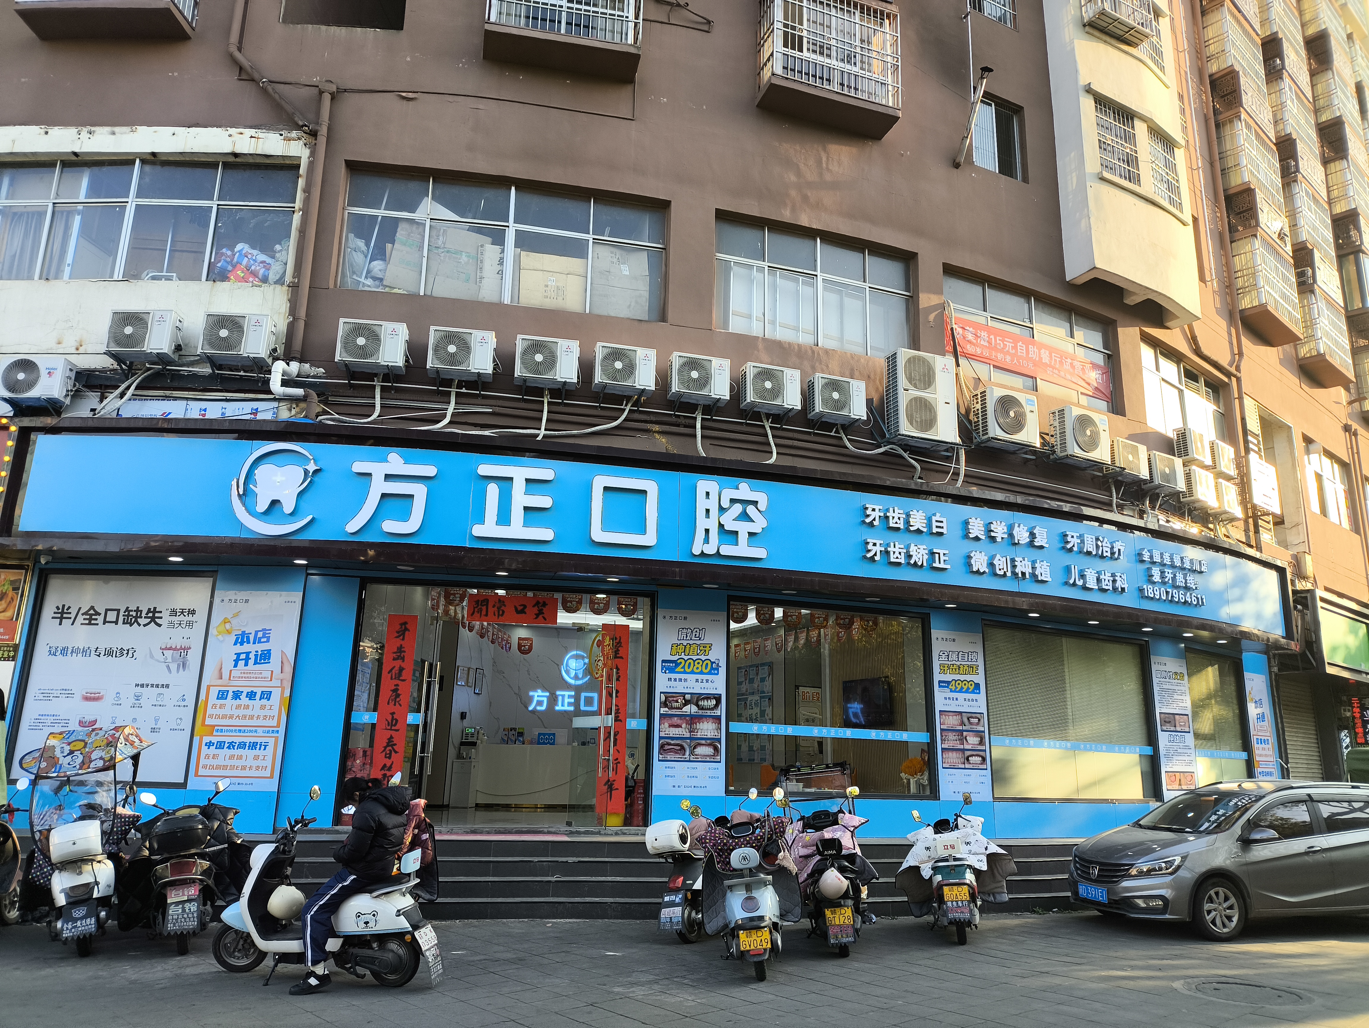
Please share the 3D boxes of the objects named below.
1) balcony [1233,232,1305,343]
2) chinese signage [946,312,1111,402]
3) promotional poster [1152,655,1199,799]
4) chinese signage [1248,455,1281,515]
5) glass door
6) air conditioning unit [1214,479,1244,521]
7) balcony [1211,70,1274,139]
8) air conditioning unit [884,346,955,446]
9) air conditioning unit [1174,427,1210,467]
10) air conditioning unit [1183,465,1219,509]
[{"bbox_3d":[12.786,-4.956,21.686,2.077,1.920,0.558,14,-19,-39],"label":"balcony"},{"bbox_3d":[5.511,-2.426,15.675,3.661,0.720,0.050,9,-16,-27],"label":"chinese signage"},{"bbox_3d":[7.583,3.306,15.249,0.830,2.170,0.050,9,-17,-28],"label":"promotional poster"},{"bbox_3d":[11.400,-0.569,19.459,1.255,0.985,0.060,13,-19,-38],"label":"chinese signage"},{"bbox_3d":[-2.138,2.251,11.700,3.546,2.777,0.120,3,-15,-5],"label":"glass door"},{"bbox_3d":[9.227,-0.232,16.927,0.760,0.560,0.275,14,-19,-39],"label":"air conditioning unit"},{"bbox_3d":[12.824,-9.164,22.736,1.950,0.950,0.650,14,-19,-39],"label":"balcony"},{"bbox_3d":[3.392,-1.639,14.148,0.963,1.265,0.340,7,-16,-20],"label":"air conditioning unit"},{"bbox_3d":[9.087,-1.159,17.653,0.815,0.545,0.290,14,-19,-40],"label":"air conditioning unit"},{"bbox_3d":[8.692,-0.453,16.746,0.800,0.560,0.300,14,-19,-39],"label":"air conditioning unit"}]

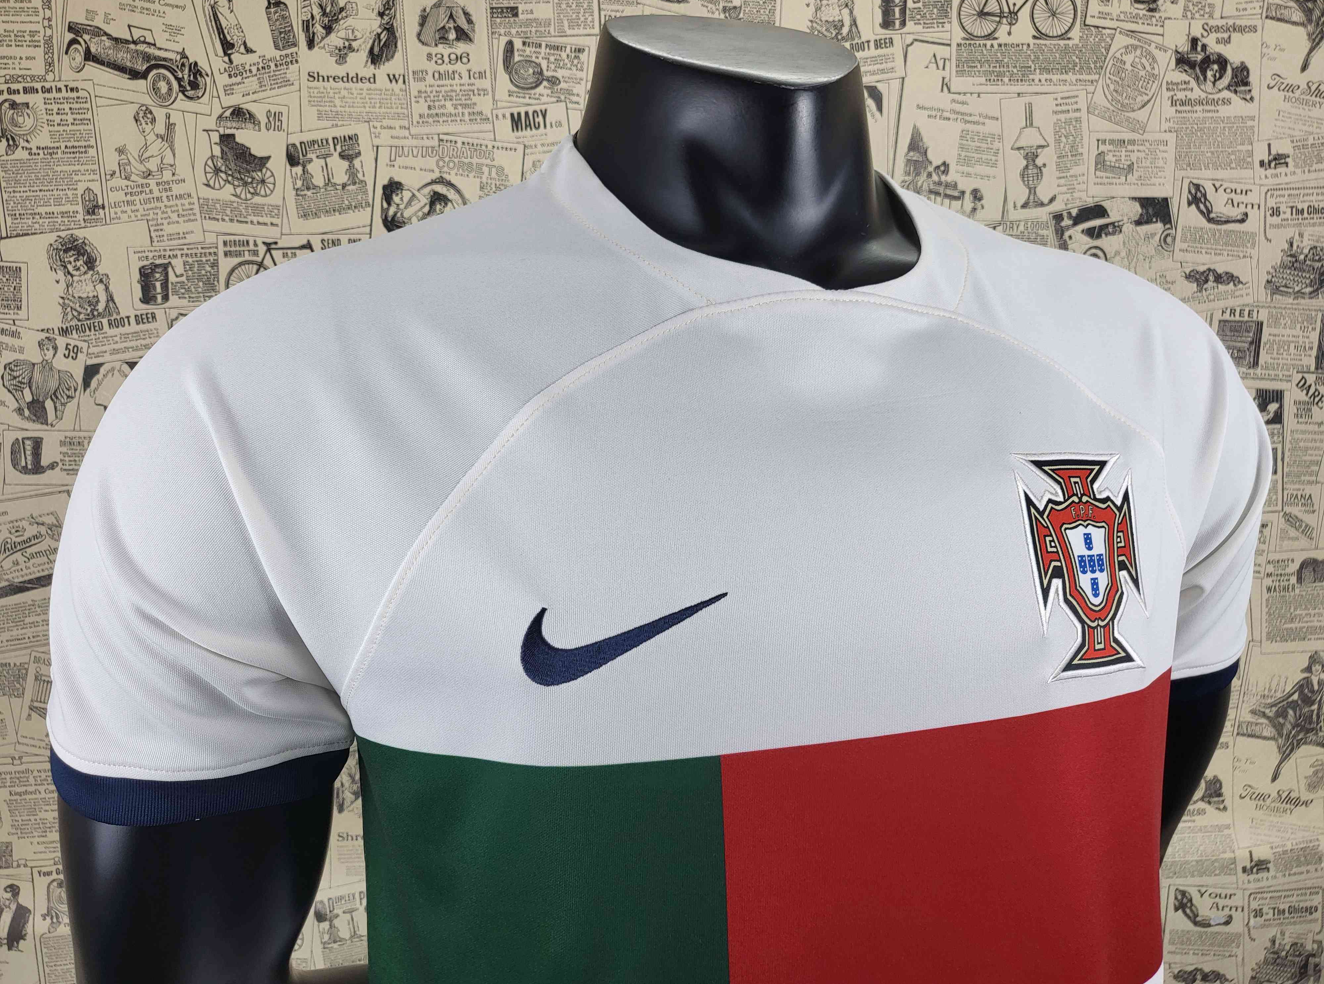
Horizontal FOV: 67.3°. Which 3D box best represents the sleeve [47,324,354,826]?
[{"bbox_3d":[-0.160,0.020,0.361,0.112,0.160,0.135,-2,4,-18],"label":"sleeve"}]

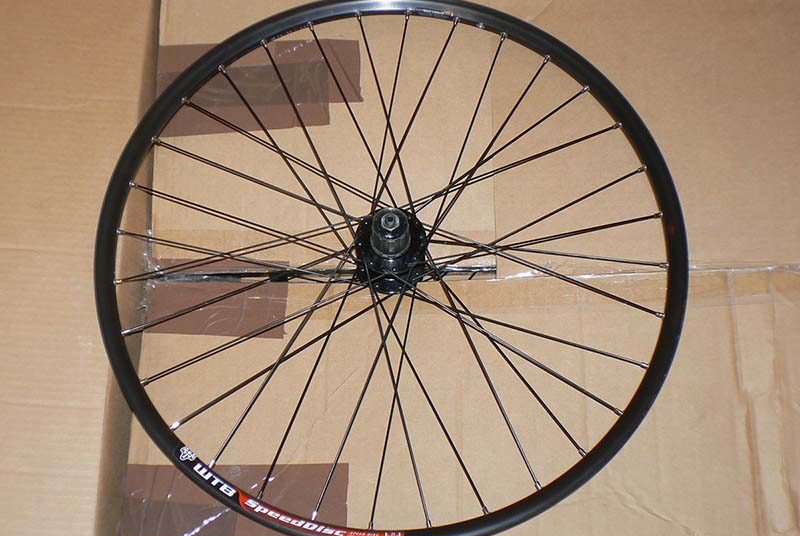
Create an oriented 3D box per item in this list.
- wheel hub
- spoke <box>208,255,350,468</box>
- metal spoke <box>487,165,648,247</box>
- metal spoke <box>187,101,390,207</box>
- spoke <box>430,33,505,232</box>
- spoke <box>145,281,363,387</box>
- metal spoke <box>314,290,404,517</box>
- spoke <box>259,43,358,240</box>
[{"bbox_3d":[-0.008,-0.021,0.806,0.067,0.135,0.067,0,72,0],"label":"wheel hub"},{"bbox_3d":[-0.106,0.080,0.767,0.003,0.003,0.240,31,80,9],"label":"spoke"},{"bbox_3d":[0.131,-0.044,0.835,0.257,0.003,0.003,-26,74,0],"label":"metal spoke"},{"bbox_3d":[-0.115,-0.114,0.829,0.253,0.003,0.003,29,74,14],"label":"metal spoke"},{"bbox_3d":[0.069,-0.138,0.837,0.003,0.003,0.254,19,68,6],"label":"spoke"},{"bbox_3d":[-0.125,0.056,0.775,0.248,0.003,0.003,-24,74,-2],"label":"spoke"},{"bbox_3d":[-0.032,0.111,0.757,0.003,0.003,0.241,20,78,6],"label":"metal spoke"},{"bbox_3d":[-0.092,-0.133,0.836,0.003,0.003,0.252,-23,69,-7],"label":"spoke"}]

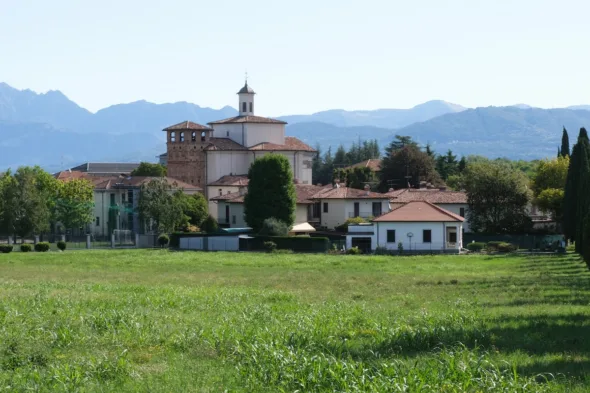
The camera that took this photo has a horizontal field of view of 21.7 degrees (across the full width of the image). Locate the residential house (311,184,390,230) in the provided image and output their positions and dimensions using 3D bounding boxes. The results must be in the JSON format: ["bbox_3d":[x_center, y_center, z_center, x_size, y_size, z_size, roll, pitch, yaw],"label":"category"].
[{"bbox_3d":[8.055,2.718,223.500,8.400,8.100,9.000,0,0,-32],"label":"residential house"}]

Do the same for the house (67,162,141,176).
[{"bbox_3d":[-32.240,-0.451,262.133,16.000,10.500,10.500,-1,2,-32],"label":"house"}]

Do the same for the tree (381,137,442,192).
[{"bbox_3d":[18.383,-2.141,243.184,9.600,14.500,9.600,0,1,0],"label":"tree"}]

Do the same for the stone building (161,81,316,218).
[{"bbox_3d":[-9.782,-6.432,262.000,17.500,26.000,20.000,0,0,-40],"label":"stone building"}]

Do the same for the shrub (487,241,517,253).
[{"bbox_3d":[25.745,6.248,192.018,3.600,1.400,2.200,0,1,0],"label":"shrub"}]

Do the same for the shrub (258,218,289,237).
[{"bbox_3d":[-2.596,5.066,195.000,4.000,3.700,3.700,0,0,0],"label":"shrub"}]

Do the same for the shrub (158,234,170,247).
[{"bbox_3d":[-16.817,5.725,198.019,1.500,1.500,1.500,0,1,0],"label":"shrub"}]

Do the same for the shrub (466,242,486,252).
[{"bbox_3d":[22.393,6.317,190.000,2.450,1.250,2.000,0,0,0],"label":"shrub"}]

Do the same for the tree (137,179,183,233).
[{"bbox_3d":[-18.031,2.248,208.000,6.200,9.200,6.000,0,0,0],"label":"tree"}]

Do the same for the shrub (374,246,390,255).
[{"bbox_3d":[10.426,6.451,183.500,1.900,1.050,1.600,0,0,0],"label":"shrub"}]

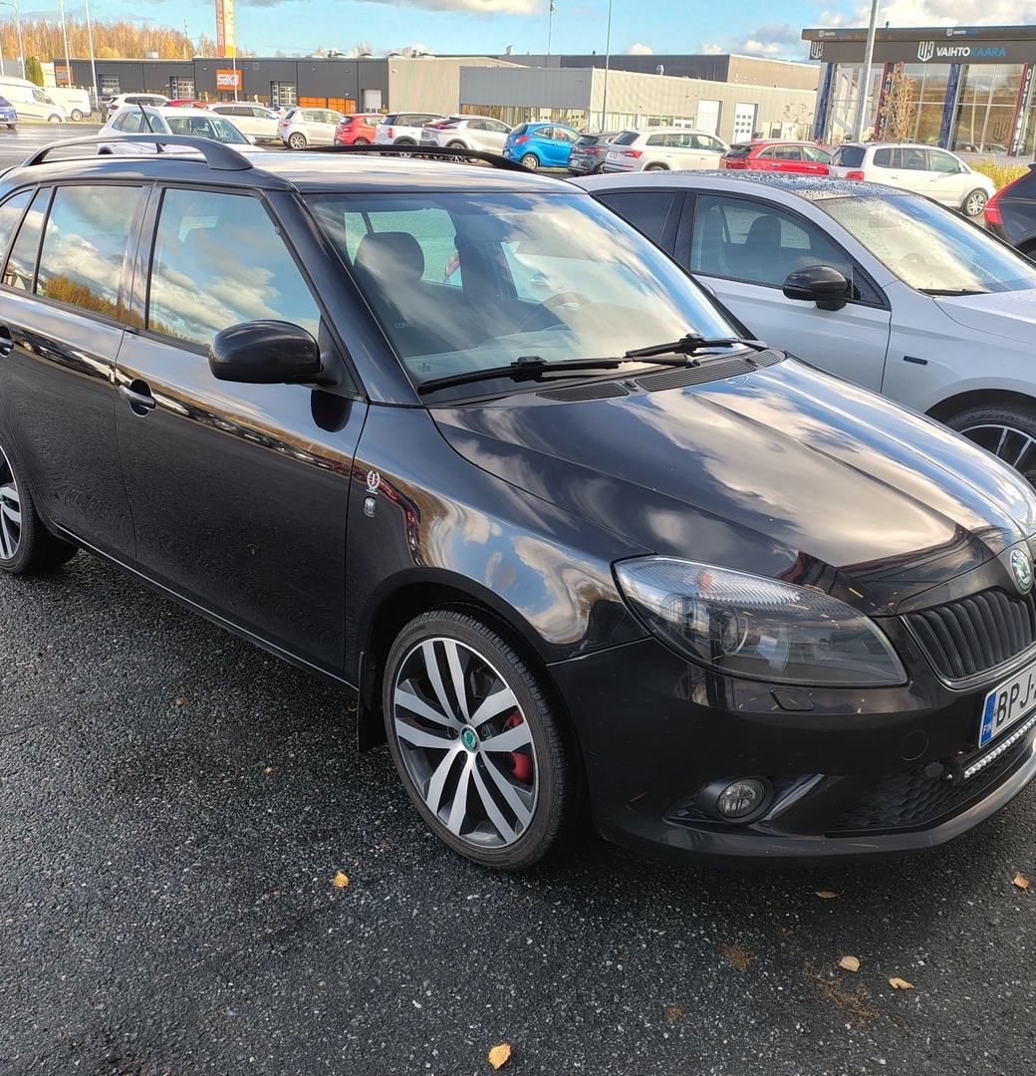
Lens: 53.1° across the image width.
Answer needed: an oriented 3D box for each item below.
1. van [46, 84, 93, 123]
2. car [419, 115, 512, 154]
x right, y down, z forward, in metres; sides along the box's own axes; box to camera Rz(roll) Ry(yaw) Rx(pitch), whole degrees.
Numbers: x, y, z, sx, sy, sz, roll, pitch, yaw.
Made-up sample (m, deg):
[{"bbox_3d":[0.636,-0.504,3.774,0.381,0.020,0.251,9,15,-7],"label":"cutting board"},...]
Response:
[{"bbox_3d":[-29.957,-27.485,65.729,5.100,1.940,1.950,-11,24,-32],"label":"van"},{"bbox_3d":[-1.196,-13.470,35.108,4.362,1.560,1.832,-8,23,-27],"label":"car"}]

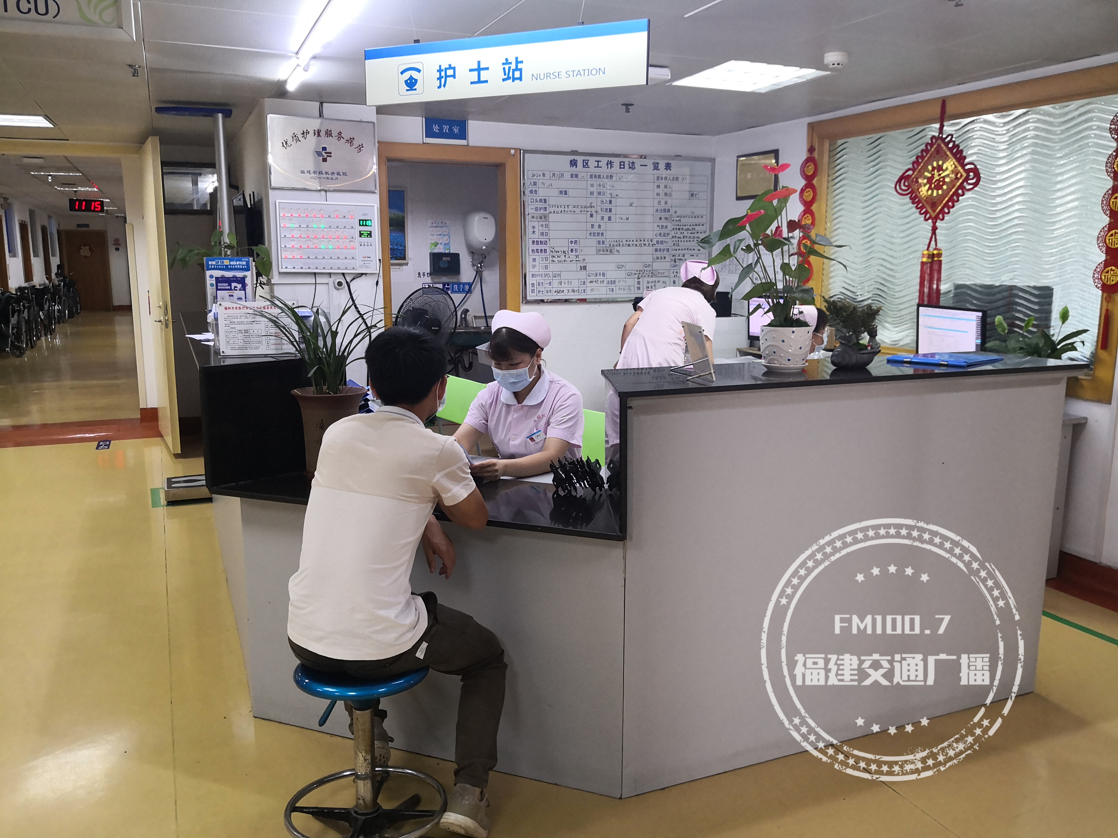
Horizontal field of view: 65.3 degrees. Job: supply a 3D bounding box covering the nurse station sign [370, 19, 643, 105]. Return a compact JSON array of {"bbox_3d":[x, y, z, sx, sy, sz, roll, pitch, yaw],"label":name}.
[{"bbox_3d":[-0.201,-1.192,2.949,1.048,0.194,0.030,4,11,22],"label":"nurse station sign"}]

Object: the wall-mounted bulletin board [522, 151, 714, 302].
[{"bbox_3d":[0.453,-1.354,6.239,1.500,1.020,0.040,-4,11,-21],"label":"wall-mounted bulletin board"}]

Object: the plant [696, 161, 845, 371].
[{"bbox_3d":[0.650,-0.464,2.660,0.430,0.620,0.380,3,11,14],"label":"plant"}]

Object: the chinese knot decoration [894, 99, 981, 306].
[{"bbox_3d":[1.992,-1.121,4.660,0.040,1.110,0.530,-5,11,-24],"label":"chinese knot decoration"}]

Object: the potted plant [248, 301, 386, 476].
[{"bbox_3d":[-0.745,-0.100,2.735,0.430,0.575,0.390,-3,10,-15],"label":"potted plant"}]

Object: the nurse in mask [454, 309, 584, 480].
[{"bbox_3d":[-0.145,0.268,3.127,0.470,1.280,0.580,4,11,23],"label":"nurse in mask"}]

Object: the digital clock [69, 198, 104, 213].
[{"bbox_3d":[-7.742,-3.502,14.300,0.510,0.250,0.070,-4,11,-21],"label":"digital clock"}]

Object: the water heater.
[{"bbox_3d":[-0.663,-1.539,7.350,0.255,0.420,0.250,-4,11,-21],"label":"water heater"}]

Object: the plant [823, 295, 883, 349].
[{"bbox_3d":[0.888,-0.293,2.639,0.178,0.162,0.145,3,11,18],"label":"plant"}]

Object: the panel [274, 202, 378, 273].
[{"bbox_3d":[-1.337,-1.054,5.075,0.574,0.396,0.070,-5,11,-25],"label":"panel"}]

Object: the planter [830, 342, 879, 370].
[{"bbox_3d":[0.893,-0.203,2.650,0.150,0.085,0.115,3,11,18],"label":"planter"}]

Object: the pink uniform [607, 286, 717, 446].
[{"bbox_3d":[0.510,-0.217,4.208,0.460,0.850,0.480,5,11,24],"label":"pink uniform"}]

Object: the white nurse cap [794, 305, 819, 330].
[{"bbox_3d":[1.260,-0.529,4.550,0.165,0.135,0.180,-1,10,-9],"label":"white nurse cap"}]

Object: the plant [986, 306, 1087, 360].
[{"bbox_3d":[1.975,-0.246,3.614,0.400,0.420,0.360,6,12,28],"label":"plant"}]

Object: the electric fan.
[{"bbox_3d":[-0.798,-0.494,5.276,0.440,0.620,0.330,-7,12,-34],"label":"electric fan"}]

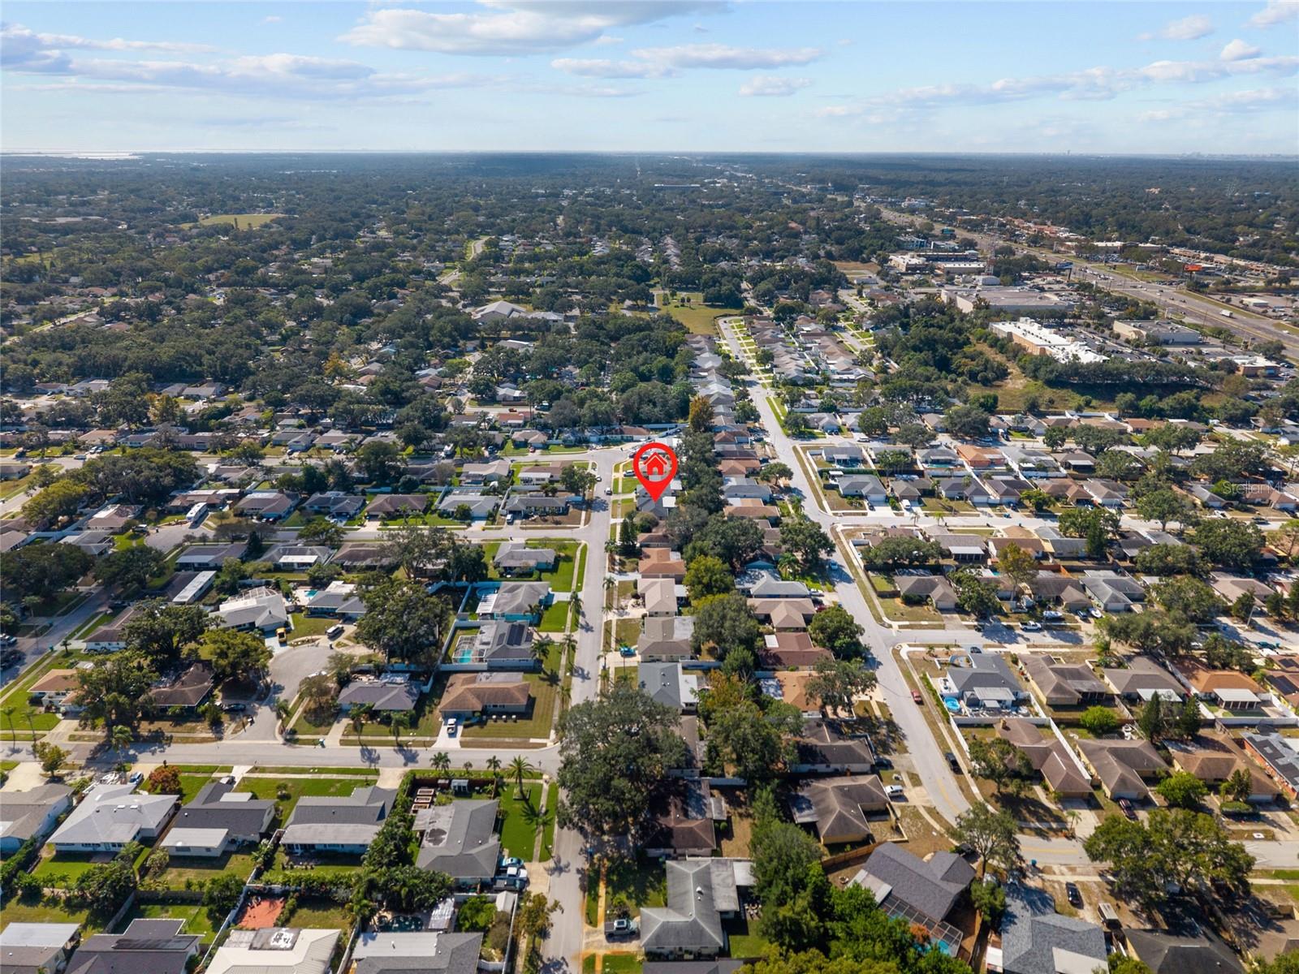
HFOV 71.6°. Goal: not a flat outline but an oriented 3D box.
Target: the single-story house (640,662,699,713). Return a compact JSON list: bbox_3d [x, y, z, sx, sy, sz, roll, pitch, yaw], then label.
[{"bbox_3d":[4.307,47.494,214.311,14.000,4.600,19.200,0,21,0],"label":"single-story house"}]

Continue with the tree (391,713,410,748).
[{"bbox_3d":[-54.359,52.269,194.052,4.000,7.300,4.000,0,21,0],"label":"tree"}]

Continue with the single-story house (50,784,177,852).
[{"bbox_3d":[-100.600,62.448,171.492,17.000,4.000,15.500,0,21,0],"label":"single-story house"}]

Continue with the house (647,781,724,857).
[{"bbox_3d":[5.660,62.712,173.505,13.200,4.700,19.200,0,21,-1],"label":"house"}]

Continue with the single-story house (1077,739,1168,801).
[{"bbox_3d":[98.508,57.548,185.074,14.800,4.200,16.000,0,21,-1],"label":"single-story house"}]

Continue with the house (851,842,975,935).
[{"bbox_3d":[46.504,68.829,157.910,15.100,4.400,17.200,19,28,41],"label":"house"}]

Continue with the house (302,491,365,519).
[{"bbox_3d":[-113.234,5.707,324.584,19.400,4.600,18.800,0,21,0],"label":"house"}]

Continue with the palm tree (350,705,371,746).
[{"bbox_3d":[-62.820,51.591,194.541,4.200,8.200,4.200,0,21,0],"label":"palm tree"}]

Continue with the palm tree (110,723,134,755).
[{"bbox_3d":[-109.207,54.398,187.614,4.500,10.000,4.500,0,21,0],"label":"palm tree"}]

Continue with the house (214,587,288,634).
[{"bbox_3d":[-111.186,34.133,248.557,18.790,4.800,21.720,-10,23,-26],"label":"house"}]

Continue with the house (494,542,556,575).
[{"bbox_3d":[-38.742,21.606,283.133,18.200,4.600,16.000,0,21,0],"label":"house"}]

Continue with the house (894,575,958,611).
[{"bbox_3d":[80.242,29.948,261.503,15.400,4.600,16.400,0,21,0],"label":"house"}]

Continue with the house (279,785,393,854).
[{"bbox_3d":[-59.428,63.010,172.455,18.400,4.500,15.500,0,21,0],"label":"house"}]

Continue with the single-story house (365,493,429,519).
[{"bbox_3d":[-90.213,6.515,322.688,18.900,4.900,16.500,0,21,0],"label":"single-story house"}]

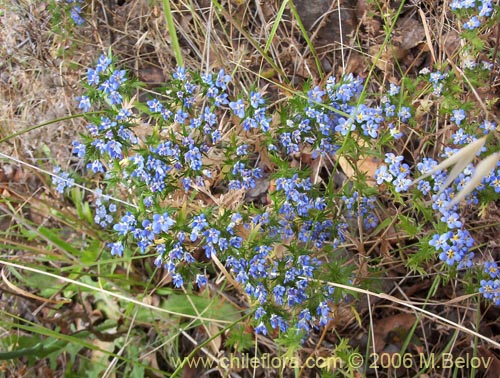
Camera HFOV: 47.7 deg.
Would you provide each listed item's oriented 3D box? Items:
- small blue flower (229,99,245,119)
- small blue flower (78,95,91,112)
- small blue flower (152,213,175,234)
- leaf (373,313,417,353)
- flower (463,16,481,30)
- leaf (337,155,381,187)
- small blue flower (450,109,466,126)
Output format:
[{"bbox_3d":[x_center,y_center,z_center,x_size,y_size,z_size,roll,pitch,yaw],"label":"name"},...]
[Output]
[{"bbox_3d":[-0.011,-0.064,0.450,0.013,0.009,0.015,0,75,6],"label":"small blue flower"},{"bbox_3d":[-0.136,-0.070,0.465,0.012,0.009,0.014,0,75,6],"label":"small blue flower"},{"bbox_3d":[-0.060,0.024,0.395,0.015,0.009,0.015,0,66,-6],"label":"small blue flower"},{"bbox_3d":[0.120,0.119,0.470,0.040,0.010,0.036,0,52,0],"label":"leaf"},{"bbox_3d":[0.194,-0.145,0.495,0.015,0.008,0.013,0,53,0],"label":"flower"},{"bbox_3d":[0.098,-0.017,0.510,0.044,0.010,0.034,0,52,0],"label":"leaf"},{"bbox_3d":[0.166,-0.057,0.450,0.013,0.008,0.015,0,73,0],"label":"small blue flower"}]

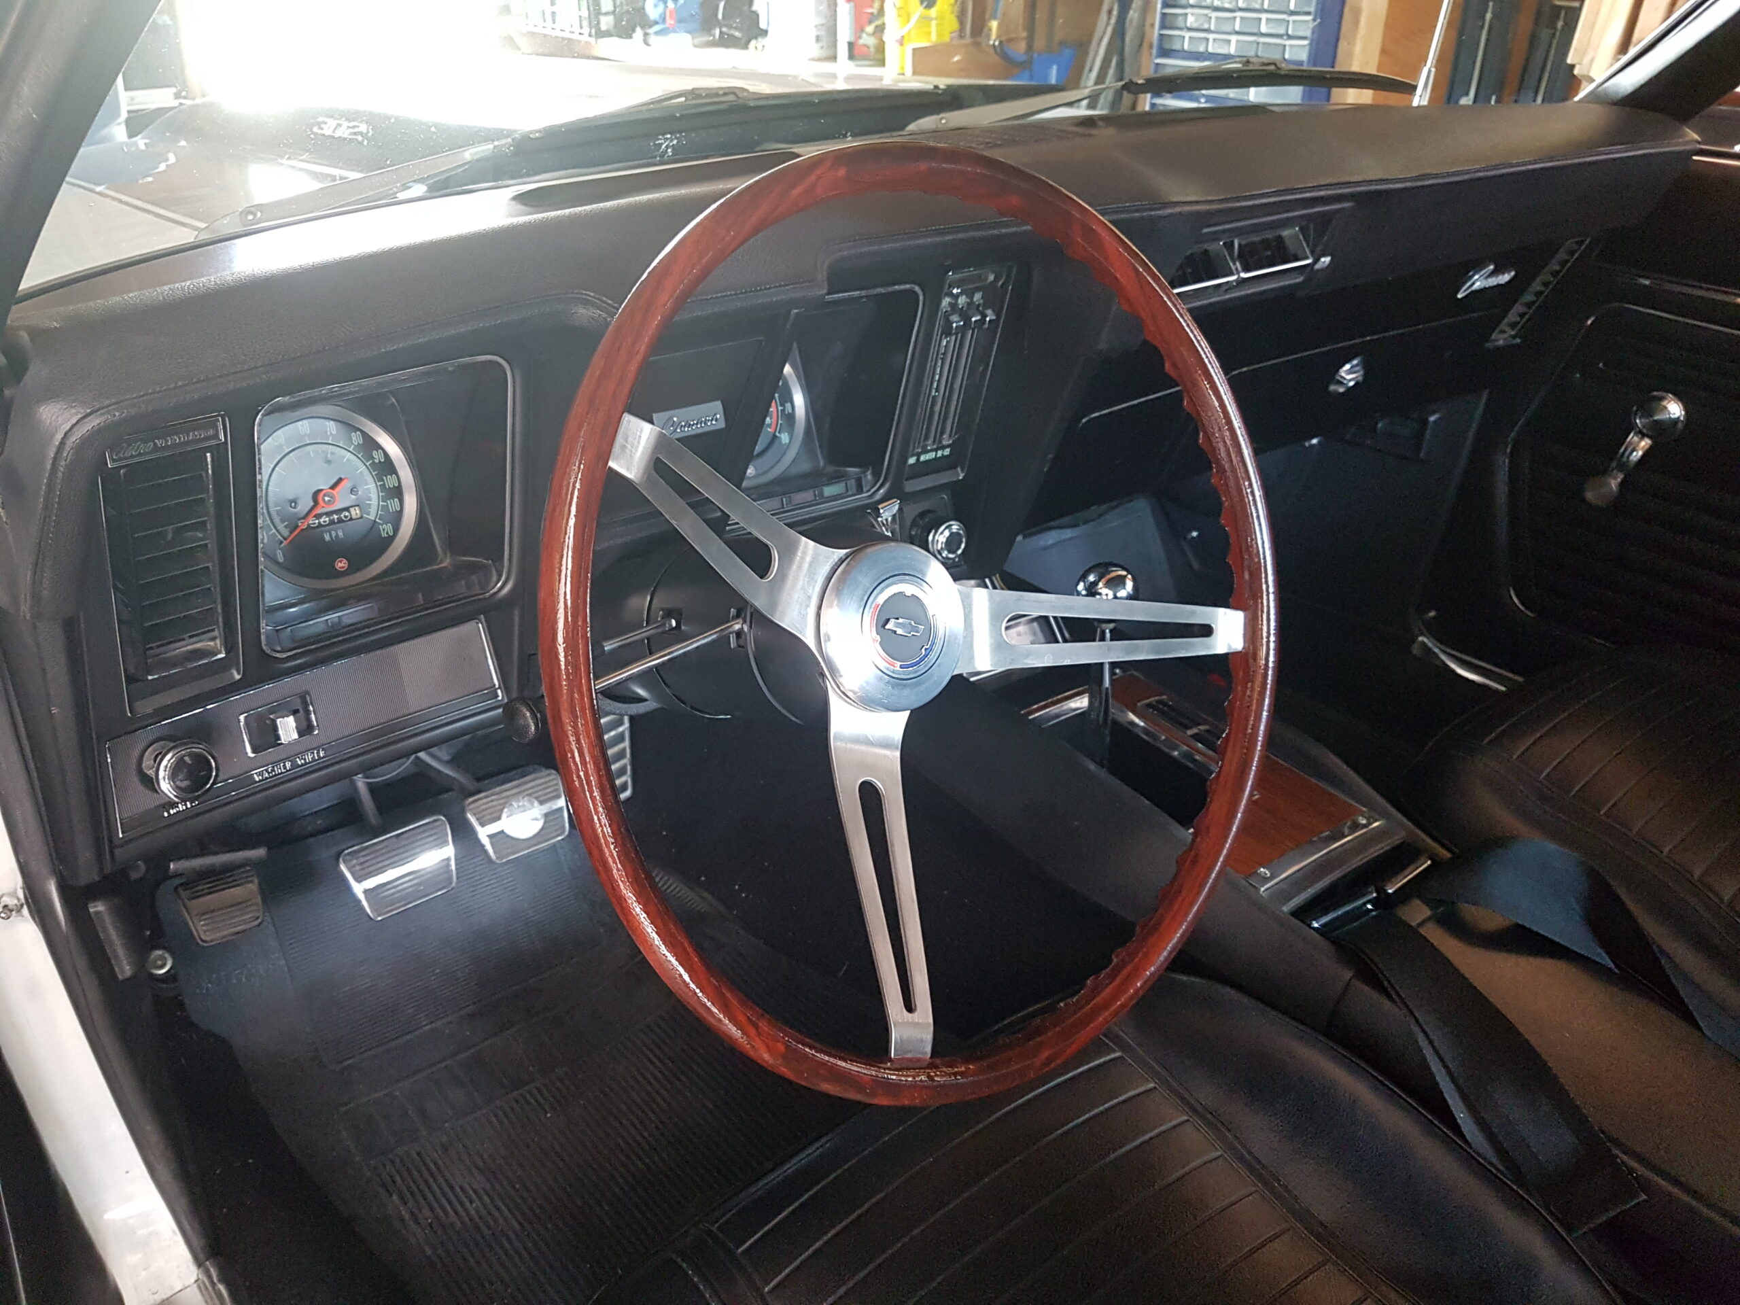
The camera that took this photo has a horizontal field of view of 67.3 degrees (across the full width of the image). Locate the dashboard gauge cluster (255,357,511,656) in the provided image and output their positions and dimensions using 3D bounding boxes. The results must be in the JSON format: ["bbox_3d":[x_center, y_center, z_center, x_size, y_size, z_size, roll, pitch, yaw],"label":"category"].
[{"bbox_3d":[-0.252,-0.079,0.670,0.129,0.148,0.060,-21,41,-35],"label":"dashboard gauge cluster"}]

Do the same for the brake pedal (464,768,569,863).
[{"bbox_3d":[-0.292,0.139,1.088,0.085,0.056,0.025,-21,0,-35],"label":"brake pedal"}]

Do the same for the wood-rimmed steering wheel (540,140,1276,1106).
[{"bbox_3d":[0.023,-0.012,0.596,0.404,0.404,0.105,-21,13,-35],"label":"wood-rimmed steering wheel"}]

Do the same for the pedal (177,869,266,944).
[{"bbox_3d":[-0.567,0.222,1.143,0.061,0.052,0.025,-21,0,-35],"label":"pedal"}]

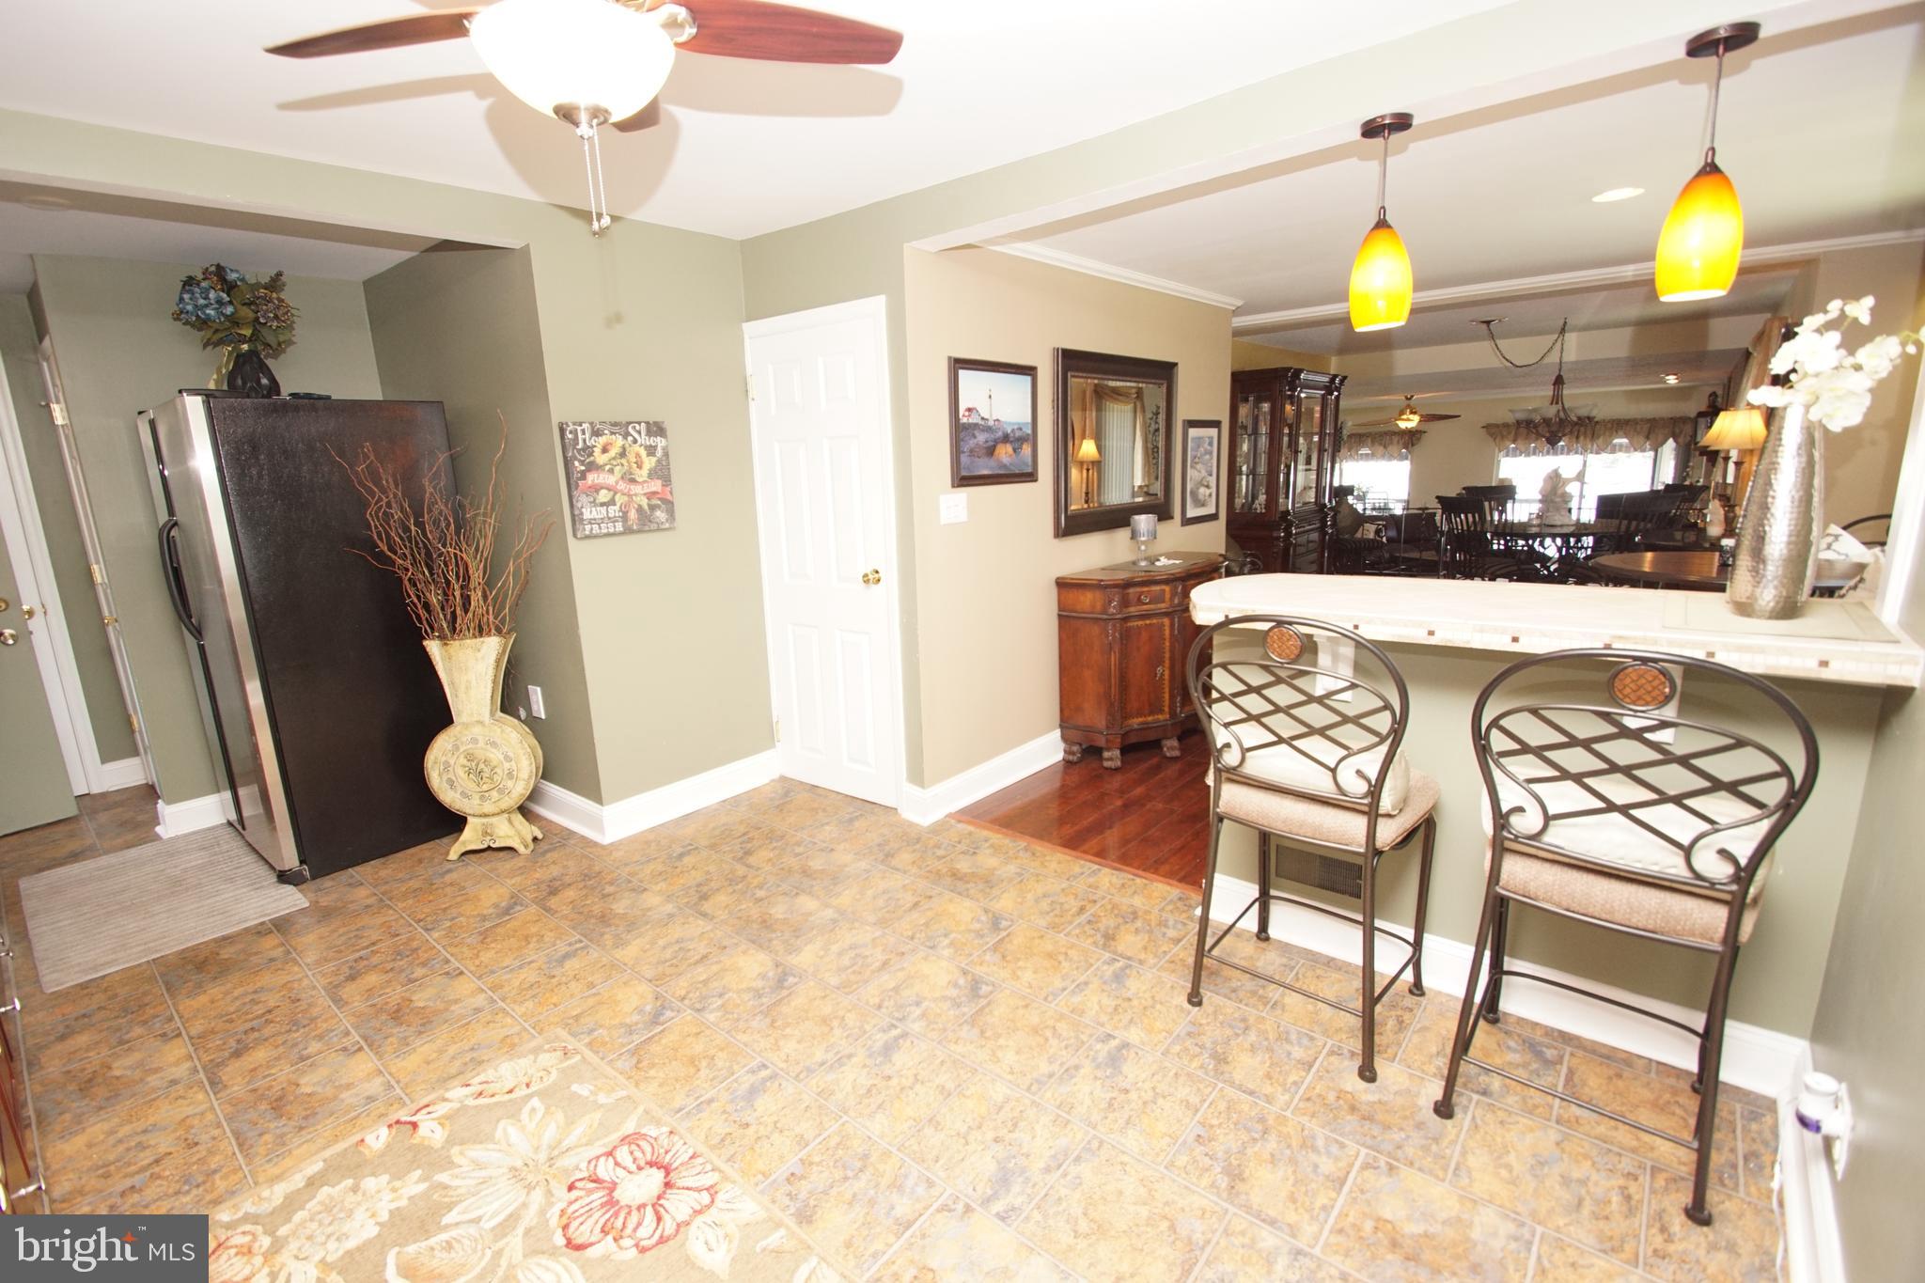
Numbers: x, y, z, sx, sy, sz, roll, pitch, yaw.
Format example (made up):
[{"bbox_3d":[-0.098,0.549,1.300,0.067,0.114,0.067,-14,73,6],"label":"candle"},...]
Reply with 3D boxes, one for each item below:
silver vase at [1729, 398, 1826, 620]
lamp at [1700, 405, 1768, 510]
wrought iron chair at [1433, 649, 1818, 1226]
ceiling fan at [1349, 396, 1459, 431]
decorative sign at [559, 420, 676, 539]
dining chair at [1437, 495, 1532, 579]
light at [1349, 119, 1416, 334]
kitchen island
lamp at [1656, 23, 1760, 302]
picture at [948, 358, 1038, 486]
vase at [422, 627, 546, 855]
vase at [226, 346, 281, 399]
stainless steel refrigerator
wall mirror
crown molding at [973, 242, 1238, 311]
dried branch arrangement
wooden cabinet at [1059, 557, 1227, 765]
[{"bbox_3d":[1.867,-0.297,1.829,0.135,0.450,0.135,9,16,40],"label":"silver vase"},{"bbox_3d":[4.849,-1.093,5.066,0.340,0.750,0.340,8,16,39],"label":"lamp"},{"bbox_3d":[1.353,0.510,1.685,0.480,1.090,0.530,9,16,41],"label":"wrought iron chair"},{"bbox_3d":[5.883,-3.012,10.600,1.270,0.450,1.270,5,14,30],"label":"ceiling fan"},{"bbox_3d":[-1.319,-0.630,3.104,0.035,0.420,0.410,9,17,41],"label":"decorative sign"},{"bbox_3d":[4.167,-0.612,6.422,0.540,1.060,0.470,-5,13,-15],"label":"dining chair"},{"bbox_3d":[1.037,-1.022,1.990,0.138,0.480,0.138,9,16,40],"label":"light"},{"bbox_3d":[1.478,0.402,2.348,1.460,1.060,0.730,7,15,34],"label":"kitchen island"},{"bbox_3d":[1.505,-0.954,1.629,0.138,0.490,0.138,9,16,40],"label":"lamp"},{"bbox_3d":[0.140,-0.904,3.343,0.030,0.485,0.535,10,17,42],"label":"picture"},{"bbox_3d":[-1.891,0.413,3.163,0.405,0.870,0.165,-3,12,-6],"label":"vase"},{"bbox_3d":[-2.584,-0.969,2.919,0.160,0.210,0.160,8,16,37],"label":"vase"},{"bbox_3d":[-2.635,-0.060,3.335,0.917,1.760,0.800,8,16,37],"label":"stainless steel refrigerator"},{"bbox_3d":[0.795,-0.992,4.026,0.050,0.825,1.080,10,17,42],"label":"wall mirror"},{"bbox_3d":[0.814,-1.775,3.883,0.062,0.065,2.520,9,17,41],"label":"crown molding"},{"bbox_3d":[-1.913,-0.417,2.989,0.570,0.850,0.450,-3,12,-6],"label":"dried branch arrangement"},{"bbox_3d":[1.029,0.076,4.206,0.400,0.932,1.280,10,17,42],"label":"wooden cabinet"}]

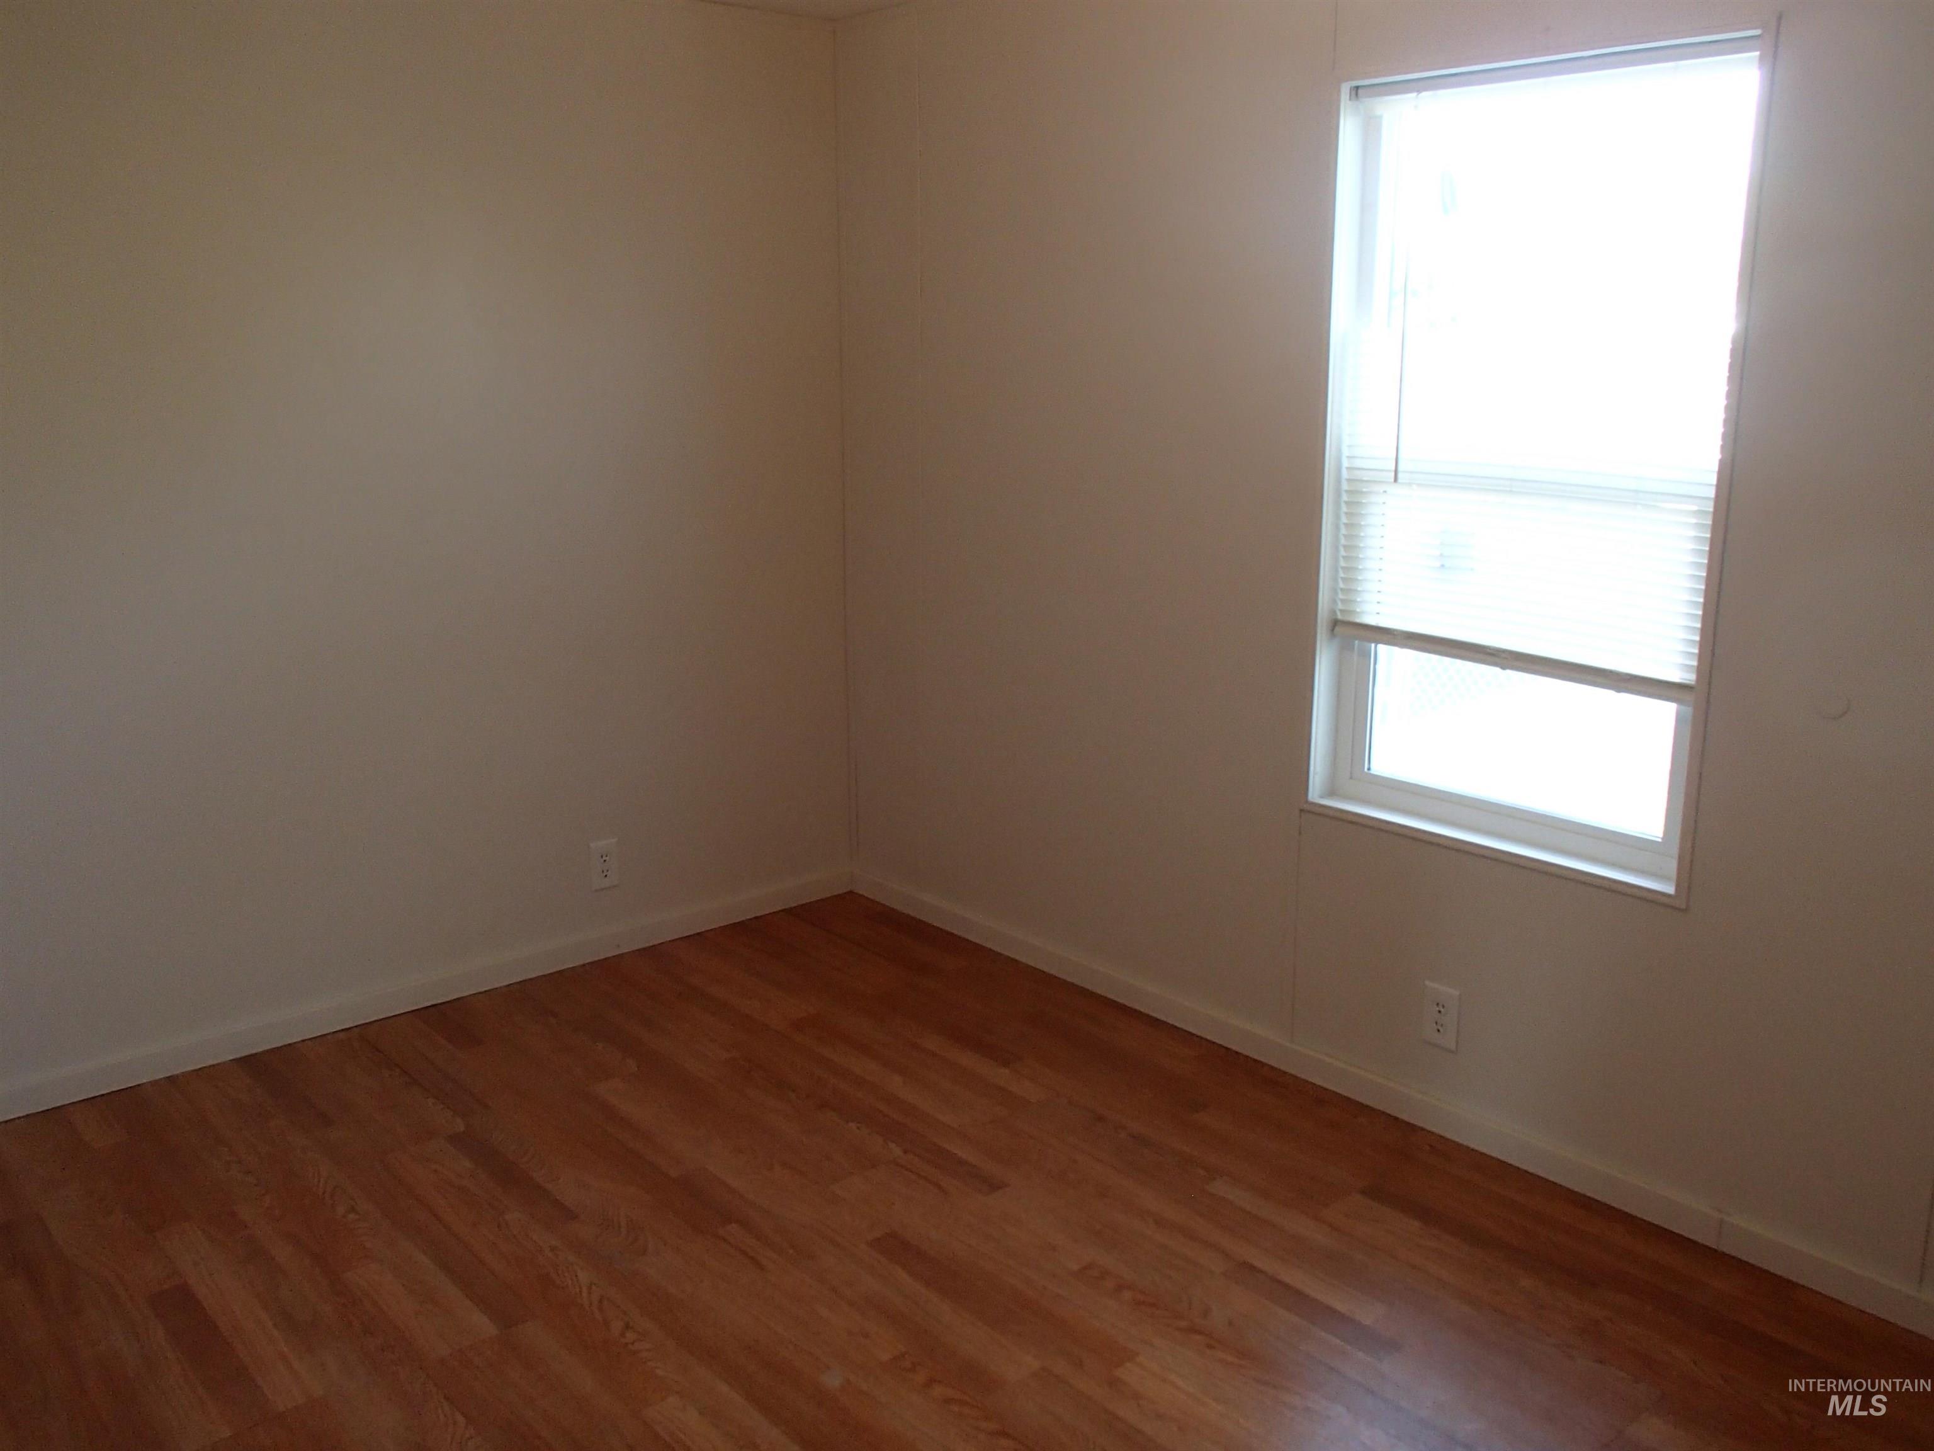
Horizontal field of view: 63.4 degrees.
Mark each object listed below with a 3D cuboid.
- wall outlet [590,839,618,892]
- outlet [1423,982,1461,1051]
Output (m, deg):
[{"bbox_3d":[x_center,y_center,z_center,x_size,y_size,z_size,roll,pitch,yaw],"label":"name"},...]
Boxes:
[{"bbox_3d":[-0.898,0.345,3.881,0.076,0.122,0.008,-11,17,-39],"label":"wall outlet"},{"bbox_3d":[0.899,0.552,2.968,0.008,0.122,0.076,-11,17,-39],"label":"outlet"}]

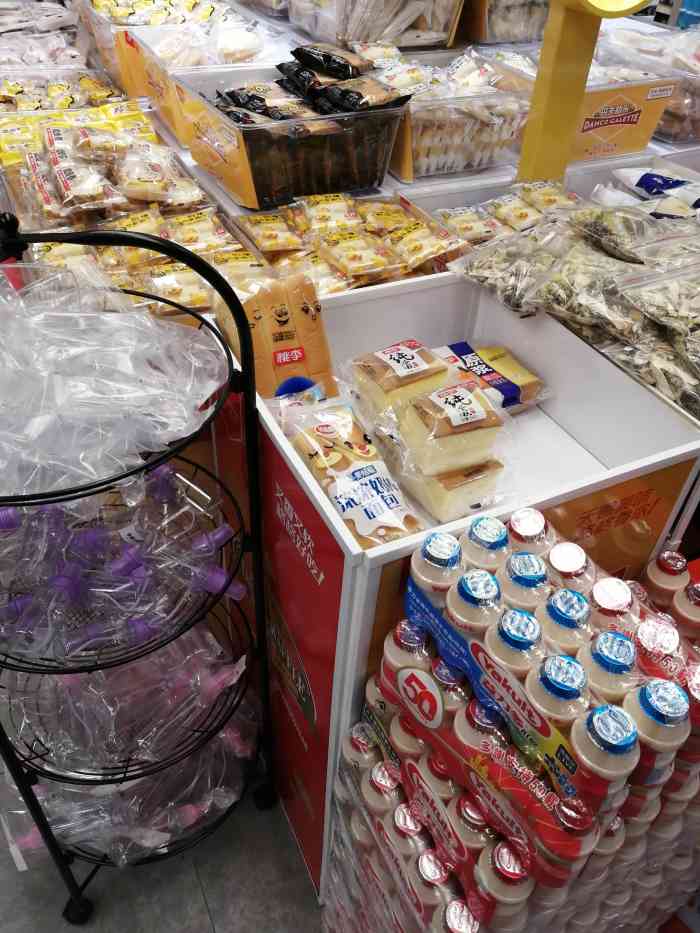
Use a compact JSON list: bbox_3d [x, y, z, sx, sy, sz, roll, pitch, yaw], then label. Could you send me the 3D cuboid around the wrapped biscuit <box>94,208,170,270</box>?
[{"bbox_3d":[-0.306,-0.319,1.016,0.091,0.022,0.101,-25,49,-28],"label":"wrapped biscuit"}]

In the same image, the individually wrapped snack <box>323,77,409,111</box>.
[{"bbox_3d":[0.023,-0.572,1.109,0.116,0.030,0.069,-16,46,-21],"label":"individually wrapped snack"}]

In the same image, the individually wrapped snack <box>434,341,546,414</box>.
[{"bbox_3d":[0.184,-0.122,1.002,0.113,0.042,0.119,-16,46,-21],"label":"individually wrapped snack"}]

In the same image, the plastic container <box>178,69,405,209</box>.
[{"bbox_3d":[-0.094,-0.550,1.199,0.275,0.133,0.275,-16,46,-21],"label":"plastic container"}]

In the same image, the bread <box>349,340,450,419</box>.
[{"bbox_3d":[0.062,-0.099,0.881,0.098,0.054,0.075,-16,46,-21],"label":"bread"}]

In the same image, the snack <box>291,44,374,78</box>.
[{"bbox_3d":[-0.033,-0.617,1.115,0.116,0.030,0.066,15,43,12],"label":"snack"}]

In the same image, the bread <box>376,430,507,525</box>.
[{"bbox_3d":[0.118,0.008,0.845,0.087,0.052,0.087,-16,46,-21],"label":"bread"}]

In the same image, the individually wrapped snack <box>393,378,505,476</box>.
[{"bbox_3d":[0.112,-0.039,0.819,0.091,0.054,0.075,-14,45,-19],"label":"individually wrapped snack"}]

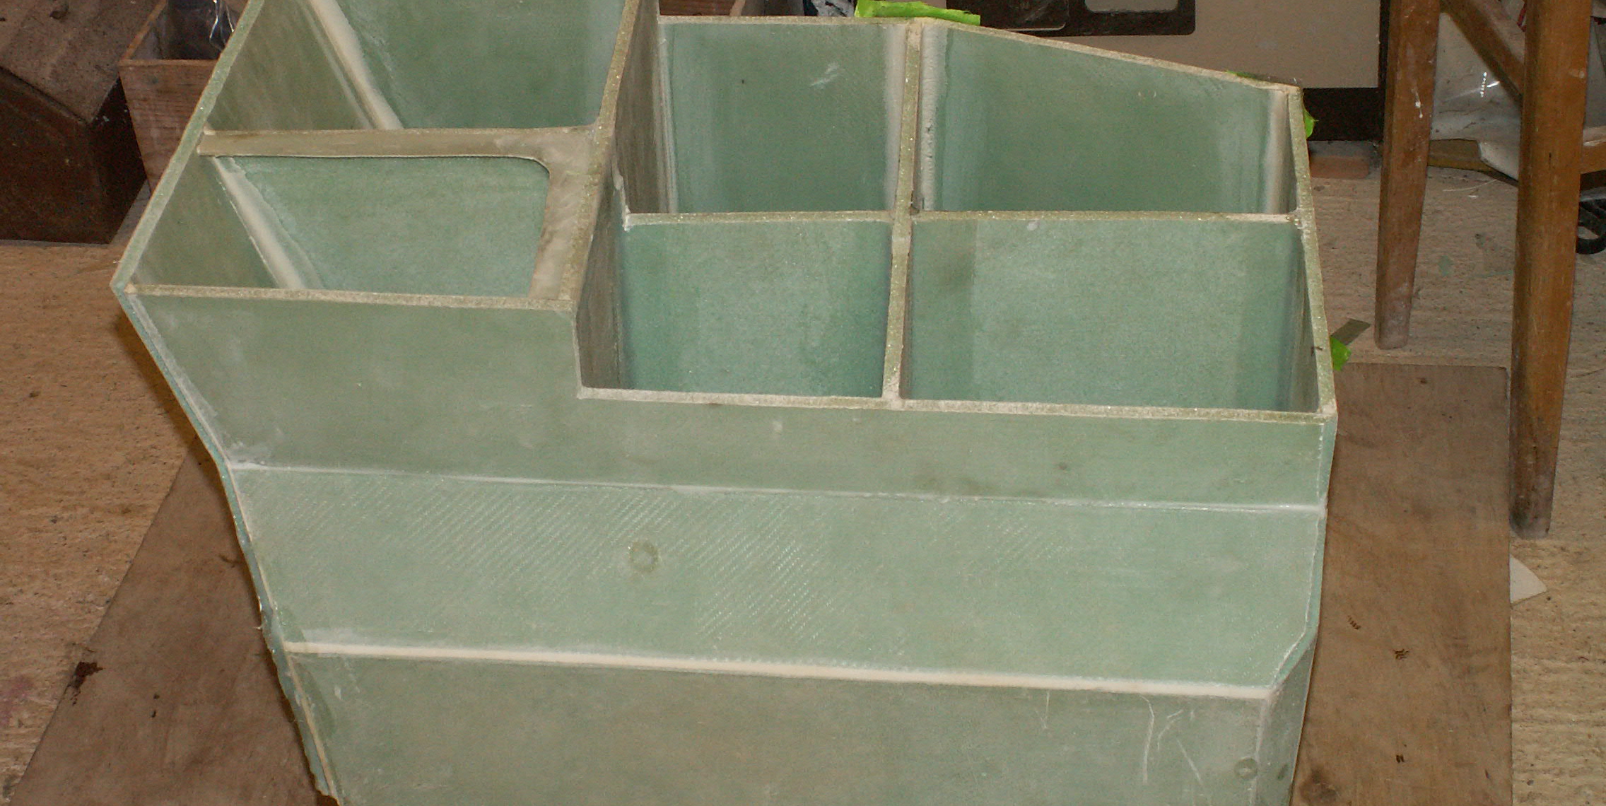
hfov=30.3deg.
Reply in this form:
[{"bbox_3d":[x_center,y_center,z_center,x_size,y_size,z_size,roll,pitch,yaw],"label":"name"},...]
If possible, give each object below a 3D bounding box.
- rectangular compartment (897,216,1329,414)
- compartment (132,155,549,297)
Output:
[{"bbox_3d":[0.184,0.035,1.838,0.239,0.230,0.187,1,38,3],"label":"rectangular compartment"},{"bbox_3d":[-0.264,-0.028,1.811,0.230,0.200,0.143,1,38,3],"label":"compartment"}]

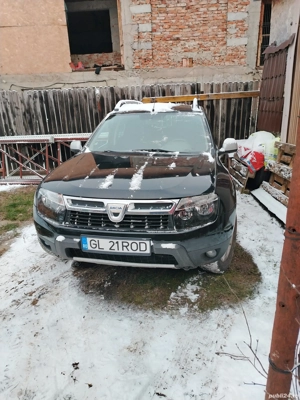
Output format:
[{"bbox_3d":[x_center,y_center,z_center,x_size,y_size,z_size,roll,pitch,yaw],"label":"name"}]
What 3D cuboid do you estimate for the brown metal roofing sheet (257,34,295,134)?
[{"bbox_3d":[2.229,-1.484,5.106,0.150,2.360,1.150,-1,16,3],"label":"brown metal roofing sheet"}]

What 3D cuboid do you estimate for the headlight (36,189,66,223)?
[{"bbox_3d":[-0.817,0.045,2.292,0.350,0.240,0.280,5,17,20],"label":"headlight"}]

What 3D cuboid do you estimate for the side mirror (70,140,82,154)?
[{"bbox_3d":[-0.893,-0.655,3.433,0.210,0.180,0.130,2,16,10],"label":"side mirror"}]

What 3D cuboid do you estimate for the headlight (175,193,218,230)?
[{"bbox_3d":[0.374,0.089,2.080,0.350,0.240,0.280,-1,16,0],"label":"headlight"}]

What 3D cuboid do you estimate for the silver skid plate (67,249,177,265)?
[{"bbox_3d":[-0.230,0.512,2.229,0.870,0.080,0.120,2,16,10],"label":"silver skid plate"}]

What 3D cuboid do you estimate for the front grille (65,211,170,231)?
[{"bbox_3d":[-0.244,0.157,2.078,0.850,0.145,0.100,2,16,10],"label":"front grille"}]

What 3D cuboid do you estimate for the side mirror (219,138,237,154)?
[{"bbox_3d":[0.888,-0.590,3.116,0.210,0.180,0.130,2,16,10],"label":"side mirror"}]

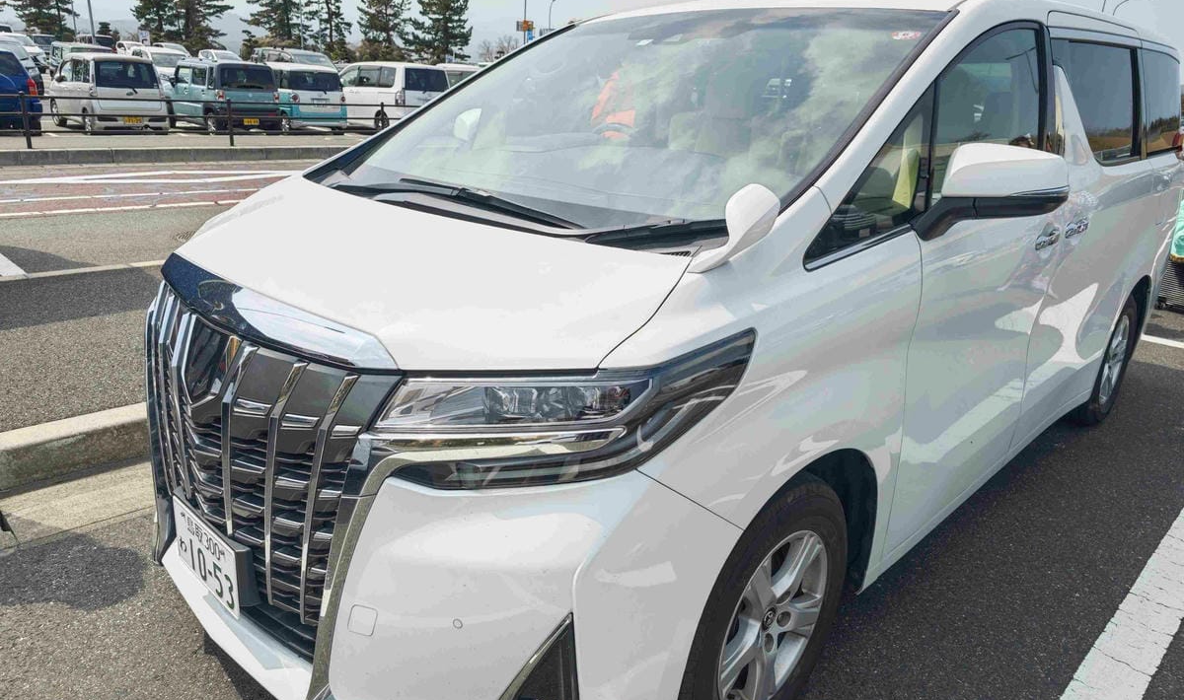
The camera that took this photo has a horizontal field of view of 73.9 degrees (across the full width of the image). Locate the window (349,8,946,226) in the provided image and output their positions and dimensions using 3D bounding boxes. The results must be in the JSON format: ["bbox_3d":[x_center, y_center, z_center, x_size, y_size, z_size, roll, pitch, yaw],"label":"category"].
[{"bbox_3d":[0.129,-0.758,2.303,1.480,0.230,1.100,19,55,41],"label":"window"}]

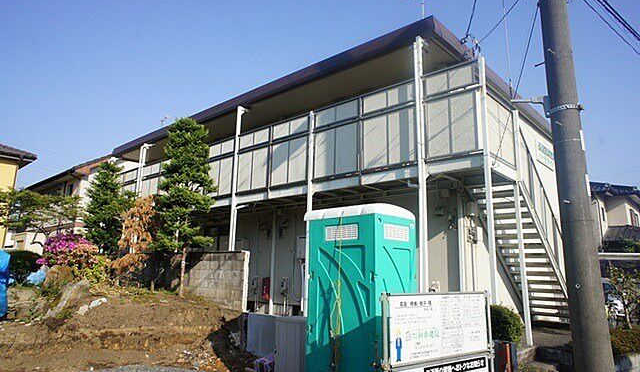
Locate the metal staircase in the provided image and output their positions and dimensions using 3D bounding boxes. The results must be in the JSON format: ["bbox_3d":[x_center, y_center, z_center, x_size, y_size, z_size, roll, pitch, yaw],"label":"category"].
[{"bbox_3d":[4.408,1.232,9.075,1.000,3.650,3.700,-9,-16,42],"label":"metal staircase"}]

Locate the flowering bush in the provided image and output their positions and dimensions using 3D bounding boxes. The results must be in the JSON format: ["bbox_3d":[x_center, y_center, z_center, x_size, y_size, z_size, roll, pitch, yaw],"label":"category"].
[{"bbox_3d":[-6.378,1.700,10.900,1.300,0.930,1.150,8,-13,-29],"label":"flowering bush"}]

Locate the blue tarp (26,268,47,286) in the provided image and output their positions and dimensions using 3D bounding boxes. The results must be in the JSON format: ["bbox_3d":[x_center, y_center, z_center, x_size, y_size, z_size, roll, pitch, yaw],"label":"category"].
[{"bbox_3d":[-6.848,2.186,10.300,0.420,0.420,0.360,9,-14,-32],"label":"blue tarp"}]

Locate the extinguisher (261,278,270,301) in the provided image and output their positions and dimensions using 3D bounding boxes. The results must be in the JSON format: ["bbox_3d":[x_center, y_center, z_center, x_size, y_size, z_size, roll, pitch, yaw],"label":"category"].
[{"bbox_3d":[-1.480,2.825,11.640,0.220,0.620,0.200,1,-12,0],"label":"extinguisher"}]

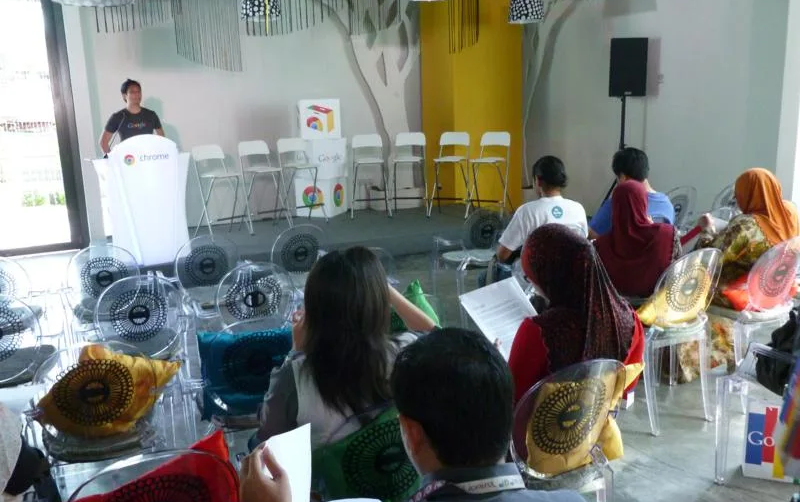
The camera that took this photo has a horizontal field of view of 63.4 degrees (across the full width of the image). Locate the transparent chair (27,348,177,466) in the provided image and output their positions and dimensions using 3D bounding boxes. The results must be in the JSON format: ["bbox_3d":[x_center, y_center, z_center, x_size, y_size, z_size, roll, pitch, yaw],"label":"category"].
[{"bbox_3d":[-1.081,0.689,2.459,0.540,0.940,0.550,-6,15,-16],"label":"transparent chair"}]

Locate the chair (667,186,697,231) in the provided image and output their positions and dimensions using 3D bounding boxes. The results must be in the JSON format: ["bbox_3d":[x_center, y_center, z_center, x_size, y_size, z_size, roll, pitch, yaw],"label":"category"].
[{"bbox_3d":[2.038,-0.093,5.182,0.540,0.940,0.550,-8,16,-23],"label":"chair"}]

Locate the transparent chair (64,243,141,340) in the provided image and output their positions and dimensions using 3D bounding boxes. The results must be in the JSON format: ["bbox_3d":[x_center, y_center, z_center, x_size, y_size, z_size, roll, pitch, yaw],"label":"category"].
[{"bbox_3d":[-1.813,0.388,4.029,0.540,0.940,0.550,-7,13,-25],"label":"transparent chair"}]

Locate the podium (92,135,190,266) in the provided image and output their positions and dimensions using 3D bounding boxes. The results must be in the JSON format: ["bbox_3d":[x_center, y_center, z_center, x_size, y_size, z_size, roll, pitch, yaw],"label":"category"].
[{"bbox_3d":[-2.394,-0.489,6.105,0.700,1.180,0.450,-9,14,-30],"label":"podium"}]

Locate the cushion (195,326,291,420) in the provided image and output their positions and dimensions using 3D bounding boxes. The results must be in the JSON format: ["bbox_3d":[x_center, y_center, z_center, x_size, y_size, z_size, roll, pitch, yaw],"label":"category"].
[{"bbox_3d":[-0.613,0.496,2.600,0.390,0.340,0.140,-5,21,-18],"label":"cushion"}]

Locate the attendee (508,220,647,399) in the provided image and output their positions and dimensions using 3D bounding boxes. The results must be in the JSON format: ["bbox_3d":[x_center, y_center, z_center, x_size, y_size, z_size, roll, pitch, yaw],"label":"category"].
[{"bbox_3d":[0.444,0.513,2.332,0.500,1.260,0.720,-8,16,-24],"label":"attendee"}]

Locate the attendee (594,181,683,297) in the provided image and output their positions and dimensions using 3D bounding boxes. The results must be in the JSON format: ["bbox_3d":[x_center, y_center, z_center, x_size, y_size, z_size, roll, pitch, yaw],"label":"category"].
[{"bbox_3d":[1.185,0.166,3.735,0.500,1.200,0.700,-7,15,-21],"label":"attendee"}]

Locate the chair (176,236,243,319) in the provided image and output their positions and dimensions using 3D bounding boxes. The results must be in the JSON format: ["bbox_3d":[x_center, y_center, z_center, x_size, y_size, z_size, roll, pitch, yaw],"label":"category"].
[{"bbox_3d":[-1.293,0.312,4.427,0.540,0.940,0.550,-6,13,-20],"label":"chair"}]

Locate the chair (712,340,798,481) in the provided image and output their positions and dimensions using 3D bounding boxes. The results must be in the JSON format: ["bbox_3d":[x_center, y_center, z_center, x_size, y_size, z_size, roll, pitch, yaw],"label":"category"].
[{"bbox_3d":[1.699,0.580,2.639,0.540,0.940,0.550,-7,13,-24],"label":"chair"}]

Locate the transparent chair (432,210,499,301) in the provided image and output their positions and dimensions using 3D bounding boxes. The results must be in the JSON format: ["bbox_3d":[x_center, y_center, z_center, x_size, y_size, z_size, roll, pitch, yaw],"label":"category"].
[{"bbox_3d":[0.577,0.073,5.117,0.540,0.940,0.550,-7,13,-24],"label":"transparent chair"}]

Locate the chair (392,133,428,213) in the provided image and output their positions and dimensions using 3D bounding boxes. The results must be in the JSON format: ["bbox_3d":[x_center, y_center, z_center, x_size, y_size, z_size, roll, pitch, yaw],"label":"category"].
[{"bbox_3d":[0.130,-0.908,7.695,0.450,0.950,0.480,0,14,7],"label":"chair"}]

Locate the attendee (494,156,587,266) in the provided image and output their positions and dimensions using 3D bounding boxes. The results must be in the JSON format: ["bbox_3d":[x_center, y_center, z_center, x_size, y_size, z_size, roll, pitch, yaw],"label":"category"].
[{"bbox_3d":[1.133,-0.159,5.425,0.520,1.260,0.800,-7,13,-24],"label":"attendee"}]

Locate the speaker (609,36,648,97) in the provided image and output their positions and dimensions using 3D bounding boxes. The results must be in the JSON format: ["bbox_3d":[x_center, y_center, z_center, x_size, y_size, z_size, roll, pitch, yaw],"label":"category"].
[{"bbox_3d":[2.262,-1.802,6.396,0.353,0.540,0.330,2,13,19],"label":"speaker"}]

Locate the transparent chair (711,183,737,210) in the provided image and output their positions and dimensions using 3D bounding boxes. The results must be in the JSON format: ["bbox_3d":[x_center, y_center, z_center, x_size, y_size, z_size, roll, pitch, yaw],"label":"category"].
[{"bbox_3d":[2.827,-0.203,5.977,0.530,0.930,0.550,-11,15,-37],"label":"transparent chair"}]

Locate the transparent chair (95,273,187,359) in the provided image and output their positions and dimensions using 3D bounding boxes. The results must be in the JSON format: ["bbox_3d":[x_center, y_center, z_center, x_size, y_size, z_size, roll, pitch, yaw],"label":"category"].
[{"bbox_3d":[-1.295,0.529,3.295,0.540,0.940,0.550,-6,13,-21],"label":"transparent chair"}]

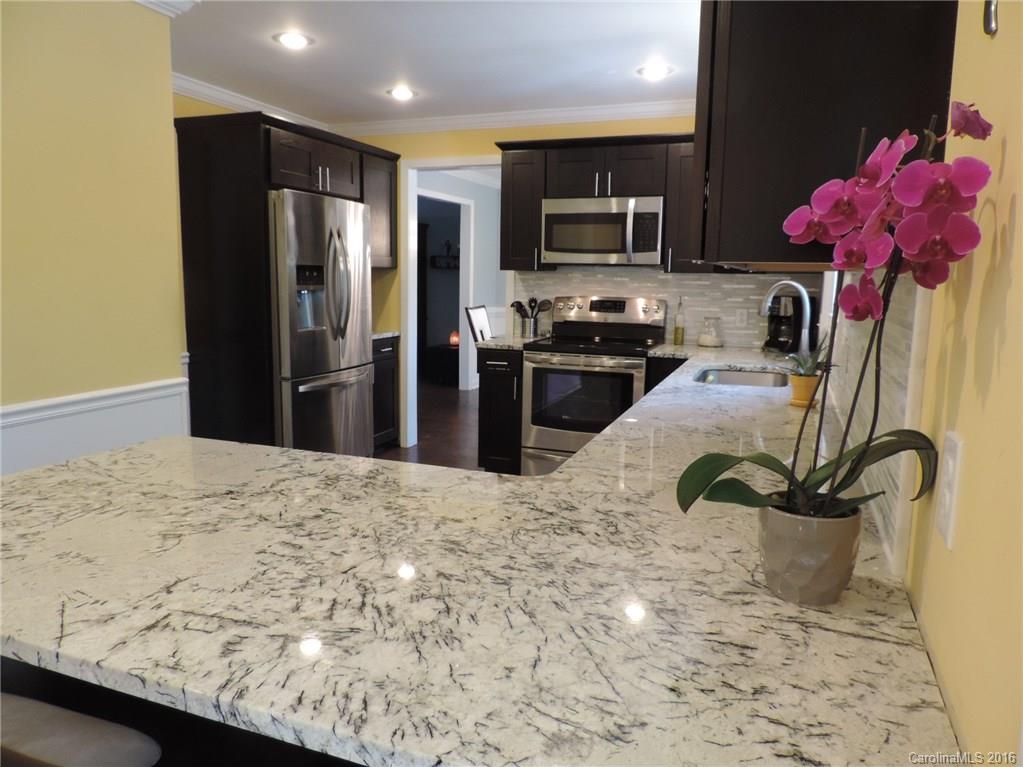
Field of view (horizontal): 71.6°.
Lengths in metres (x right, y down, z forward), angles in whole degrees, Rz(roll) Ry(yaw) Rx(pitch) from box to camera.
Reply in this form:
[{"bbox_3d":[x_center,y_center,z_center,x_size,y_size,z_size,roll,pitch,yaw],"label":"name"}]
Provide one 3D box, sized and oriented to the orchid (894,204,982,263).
[{"bbox_3d":[0.436,-0.153,0.725,0.086,0.061,0.042,5,10,28],"label":"orchid"}]

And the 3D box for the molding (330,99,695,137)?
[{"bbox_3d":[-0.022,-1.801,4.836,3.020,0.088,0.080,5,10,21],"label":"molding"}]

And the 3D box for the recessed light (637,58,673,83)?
[{"bbox_3d":[0.764,-1.656,3.779,0.190,0.035,0.190,5,10,21],"label":"recessed light"}]

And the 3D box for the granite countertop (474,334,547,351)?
[{"bbox_3d":[0.047,-0.269,4.719,0.307,0.035,0.665,5,10,21],"label":"granite countertop"}]

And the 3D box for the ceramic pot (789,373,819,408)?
[{"bbox_3d":[1.018,0.028,2.473,0.096,0.108,0.096,5,10,21],"label":"ceramic pot"}]

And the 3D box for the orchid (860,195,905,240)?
[{"bbox_3d":[0.450,-0.201,0.860,0.055,0.057,0.050,-5,11,-35],"label":"orchid"}]

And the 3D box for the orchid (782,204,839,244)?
[{"bbox_3d":[0.369,-0.196,0.870,0.070,0.052,0.042,7,11,34],"label":"orchid"}]

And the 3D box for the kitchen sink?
[{"bbox_3d":[1.083,0.074,3.308,0.420,0.200,0.740,4,9,21],"label":"kitchen sink"}]

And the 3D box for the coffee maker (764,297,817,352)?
[{"bbox_3d":[1.690,-0.352,4.273,0.250,0.340,0.200,-5,10,-31],"label":"coffee maker"}]

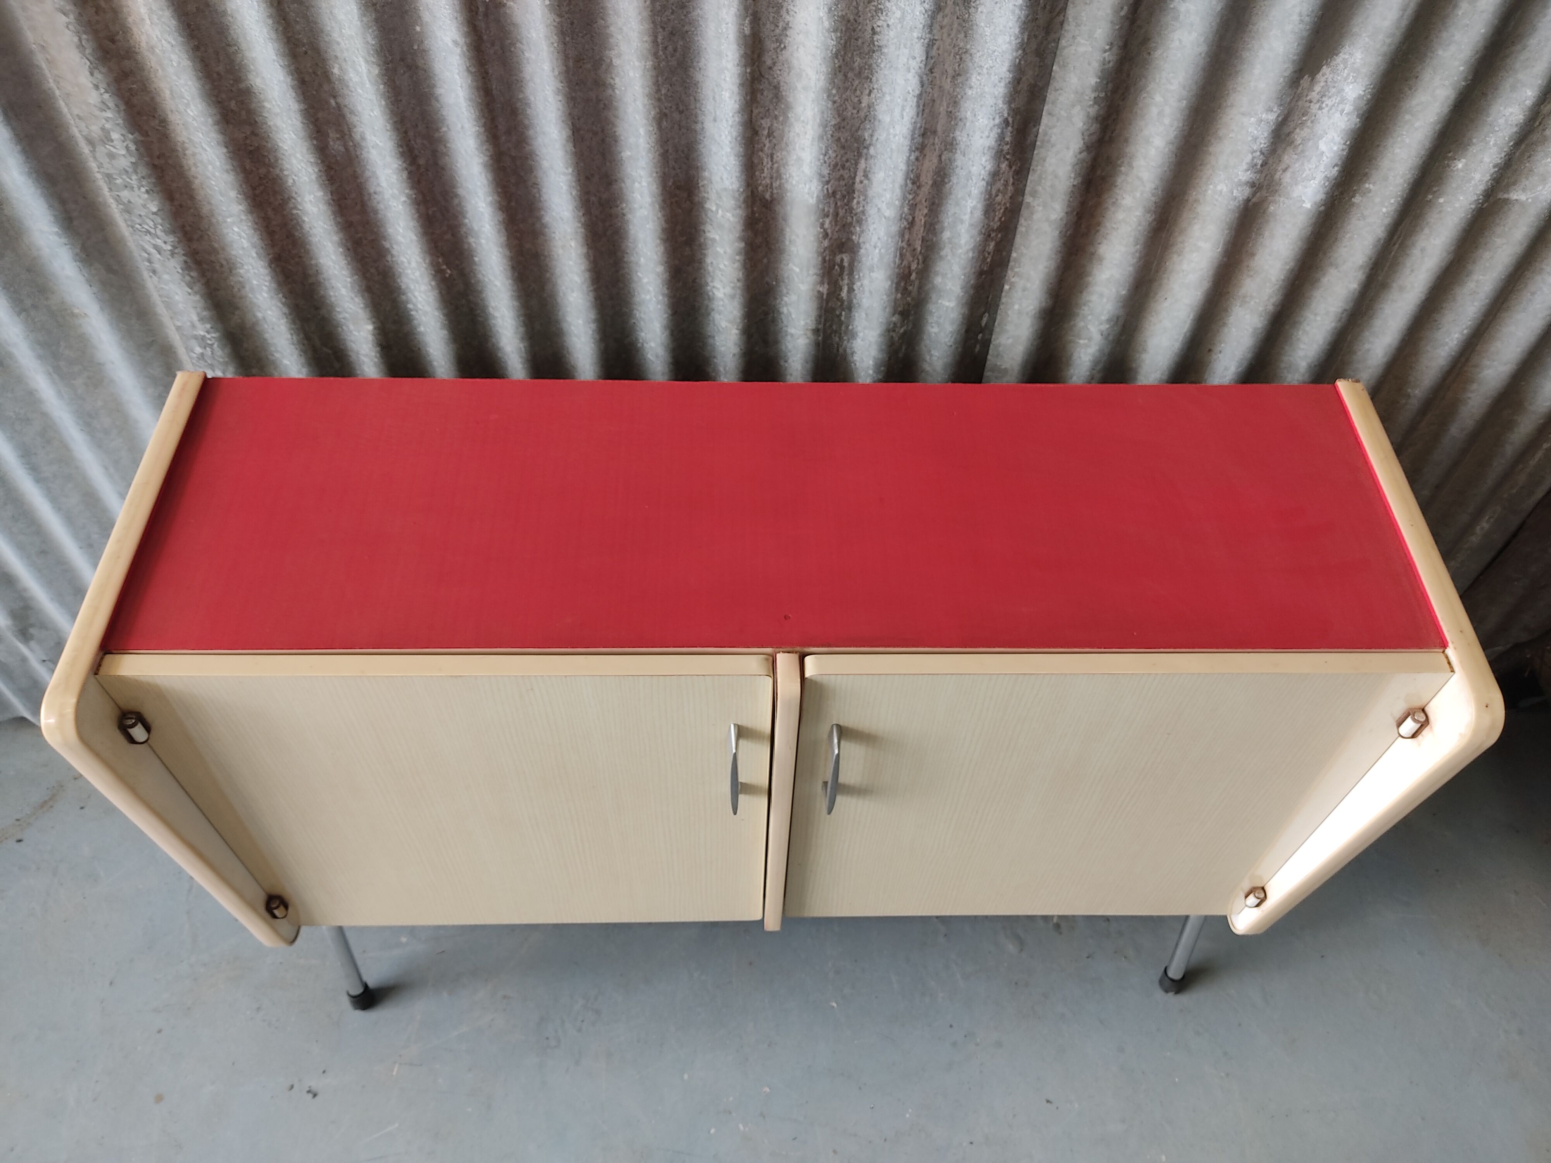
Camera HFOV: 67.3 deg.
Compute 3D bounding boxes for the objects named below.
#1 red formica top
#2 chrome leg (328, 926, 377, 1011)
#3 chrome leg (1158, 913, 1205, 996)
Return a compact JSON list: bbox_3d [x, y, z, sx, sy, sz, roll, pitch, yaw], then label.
[{"bbox_3d":[0.006,-0.066,1.089,1.140,0.022,0.323,0,54,-2],"label":"red formica top"},{"bbox_3d":[-0.561,0.495,1.523,0.032,0.260,0.032,2,45,-5],"label":"chrome leg"},{"bbox_3d":[0.554,0.485,1.563,0.032,0.260,0.032,-3,45,2],"label":"chrome leg"}]

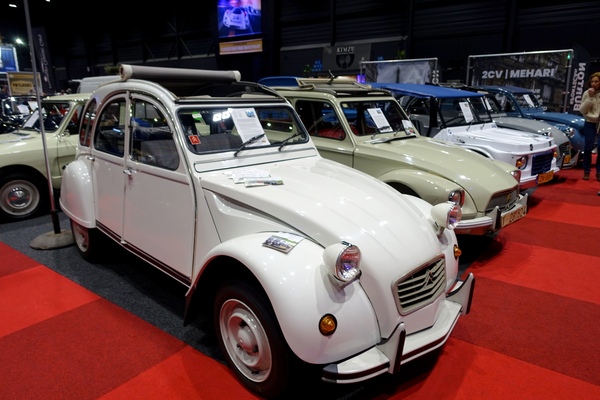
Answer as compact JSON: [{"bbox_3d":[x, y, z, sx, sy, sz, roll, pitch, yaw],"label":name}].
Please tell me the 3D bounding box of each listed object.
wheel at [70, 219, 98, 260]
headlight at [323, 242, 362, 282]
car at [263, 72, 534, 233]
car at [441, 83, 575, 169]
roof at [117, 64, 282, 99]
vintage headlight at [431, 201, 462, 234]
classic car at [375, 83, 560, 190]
[{"bbox_3d":[-1.890,0.234,3.636,0.130,0.600,0.600,-14,19,-42],"label":"wheel"},{"bbox_3d":[0.150,0.246,1.668,0.165,0.170,0.160,-14,19,-42],"label":"headlight"},{"bbox_3d":[0.577,-0.587,4.789,1.500,1.560,3.870,-13,19,-40],"label":"car"},{"bbox_3d":[3.134,-1.399,7.743,1.480,1.600,3.830,-12,18,-38],"label":"car"},{"bbox_3d":[-0.897,-0.991,3.167,1.040,0.130,0.130,-14,19,-42],"label":"roof"},{"bbox_3d":[0.812,0.083,2.273,0.165,0.170,0.160,-14,19,-42],"label":"vintage headlight"},{"bbox_3d":[1.883,-0.973,6.085,1.530,1.630,3.520,-13,19,-39],"label":"classic car"}]

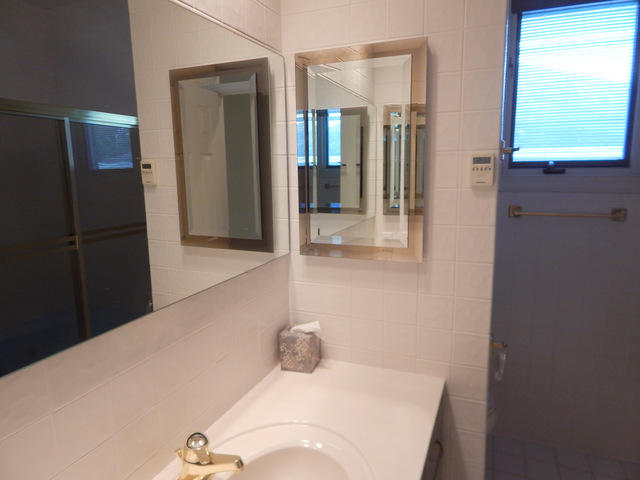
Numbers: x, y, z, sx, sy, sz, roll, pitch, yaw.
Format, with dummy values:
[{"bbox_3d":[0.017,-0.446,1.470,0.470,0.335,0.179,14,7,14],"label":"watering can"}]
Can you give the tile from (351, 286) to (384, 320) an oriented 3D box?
[{"bbox_3d":[0.160,0.215,1.360,0.108,0.108,0.008,3,10,22],"label":"tile"}]

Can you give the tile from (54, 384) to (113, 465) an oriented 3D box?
[{"bbox_3d":[-0.419,0.326,0.723,0.010,0.106,0.107,3,10,23],"label":"tile"}]

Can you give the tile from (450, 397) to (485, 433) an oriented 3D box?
[{"bbox_3d":[0.463,0.548,1.283,0.100,0.106,0.010,3,10,23],"label":"tile"}]

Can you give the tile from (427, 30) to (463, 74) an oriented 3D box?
[{"bbox_3d":[0.348,-0.526,1.148,0.107,0.106,0.010,3,10,23],"label":"tile"}]

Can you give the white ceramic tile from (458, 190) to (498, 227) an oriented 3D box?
[{"bbox_3d":[0.460,-0.093,1.186,0.105,0.108,0.010,3,10,22],"label":"white ceramic tile"}]

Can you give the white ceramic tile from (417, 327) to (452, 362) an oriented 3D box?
[{"bbox_3d":[0.366,0.333,1.295,0.108,0.108,0.008,3,10,22],"label":"white ceramic tile"}]

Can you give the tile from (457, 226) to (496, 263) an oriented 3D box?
[{"bbox_3d":[0.461,0.015,1.203,0.105,0.108,0.010,3,10,22],"label":"tile"}]

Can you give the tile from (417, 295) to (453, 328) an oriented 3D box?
[{"bbox_3d":[0.361,0.223,1.270,0.107,0.106,0.010,3,10,23],"label":"tile"}]

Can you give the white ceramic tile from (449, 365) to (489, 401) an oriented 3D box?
[{"bbox_3d":[0.468,0.446,1.272,0.105,0.108,0.008,3,10,22],"label":"white ceramic tile"}]

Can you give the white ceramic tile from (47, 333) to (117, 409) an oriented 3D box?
[{"bbox_3d":[-0.421,0.219,0.705,0.010,0.106,0.107,3,10,23],"label":"white ceramic tile"}]

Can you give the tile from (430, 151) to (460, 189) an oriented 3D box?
[{"bbox_3d":[0.358,-0.206,1.209,0.108,0.108,0.010,3,10,22],"label":"tile"}]

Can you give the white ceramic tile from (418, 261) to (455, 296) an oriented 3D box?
[{"bbox_3d":[0.359,0.116,1.253,0.107,0.106,0.010,3,10,23],"label":"white ceramic tile"}]

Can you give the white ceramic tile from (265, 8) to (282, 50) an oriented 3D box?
[{"bbox_3d":[-0.147,-0.654,1.276,0.008,0.108,0.108,3,10,22],"label":"white ceramic tile"}]

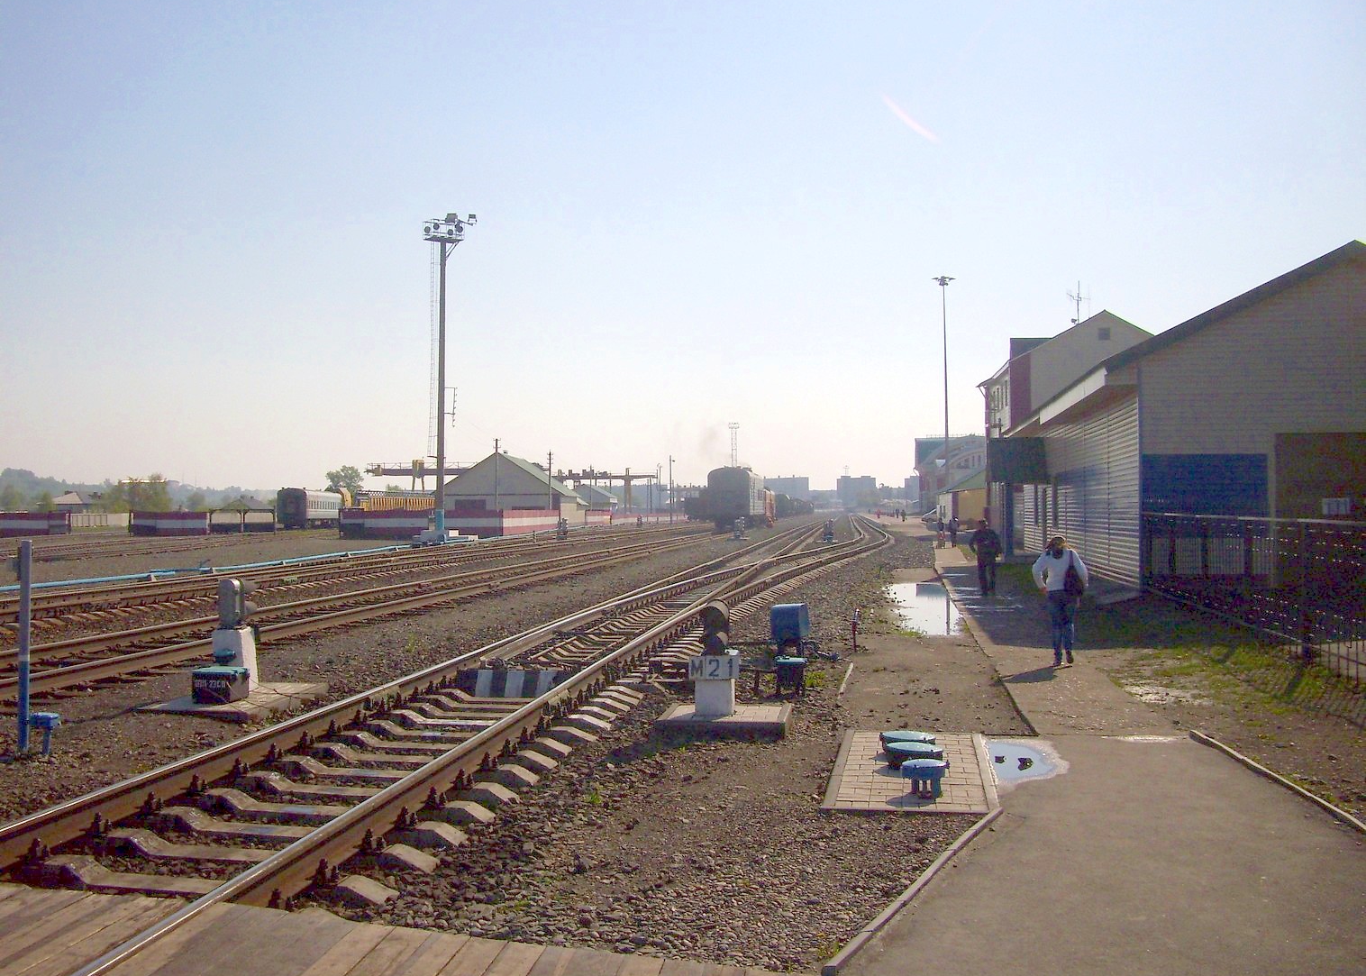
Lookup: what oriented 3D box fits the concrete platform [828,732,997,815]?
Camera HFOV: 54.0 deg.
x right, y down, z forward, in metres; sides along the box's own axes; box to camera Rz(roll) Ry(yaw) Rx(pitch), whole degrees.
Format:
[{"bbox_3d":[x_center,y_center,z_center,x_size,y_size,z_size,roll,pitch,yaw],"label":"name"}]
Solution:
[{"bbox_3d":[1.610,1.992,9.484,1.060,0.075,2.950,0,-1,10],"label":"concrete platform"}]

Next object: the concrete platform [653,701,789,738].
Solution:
[{"bbox_3d":[0.359,1.951,11.240,1.050,0.135,1.050,0,-1,7],"label":"concrete platform"}]

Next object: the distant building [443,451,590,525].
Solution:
[{"bbox_3d":[-19.819,0.421,155.262,14.600,8.120,20.500,0,-1,1],"label":"distant building"}]

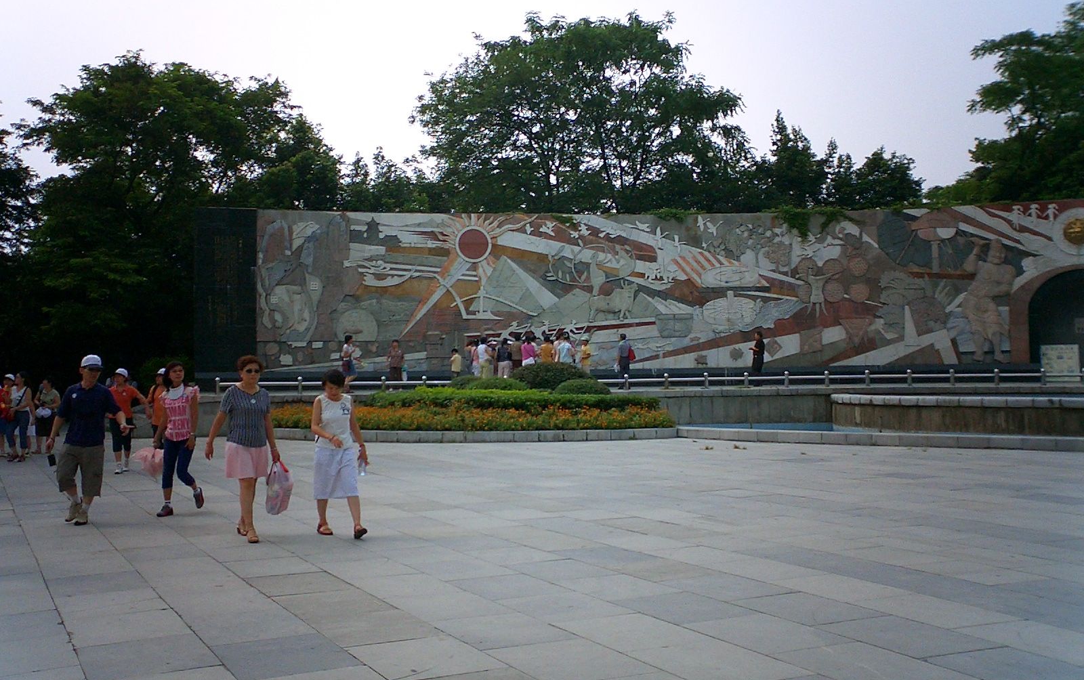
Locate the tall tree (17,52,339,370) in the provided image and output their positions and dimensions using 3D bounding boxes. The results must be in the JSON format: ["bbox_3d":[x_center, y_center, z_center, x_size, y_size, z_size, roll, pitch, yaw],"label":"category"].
[{"bbox_3d":[-13.752,-3.996,43.691,12.080,13.590,11.000,-1,-2,0],"label":"tall tree"}]

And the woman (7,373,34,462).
[{"bbox_3d":[-9.492,1.411,21.100,0.500,1.580,0.420,-1,-2,25],"label":"woman"}]

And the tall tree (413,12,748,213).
[{"bbox_3d":[1.492,-5.549,48.240,13.860,16.080,13.000,-1,-2,0],"label":"tall tree"}]

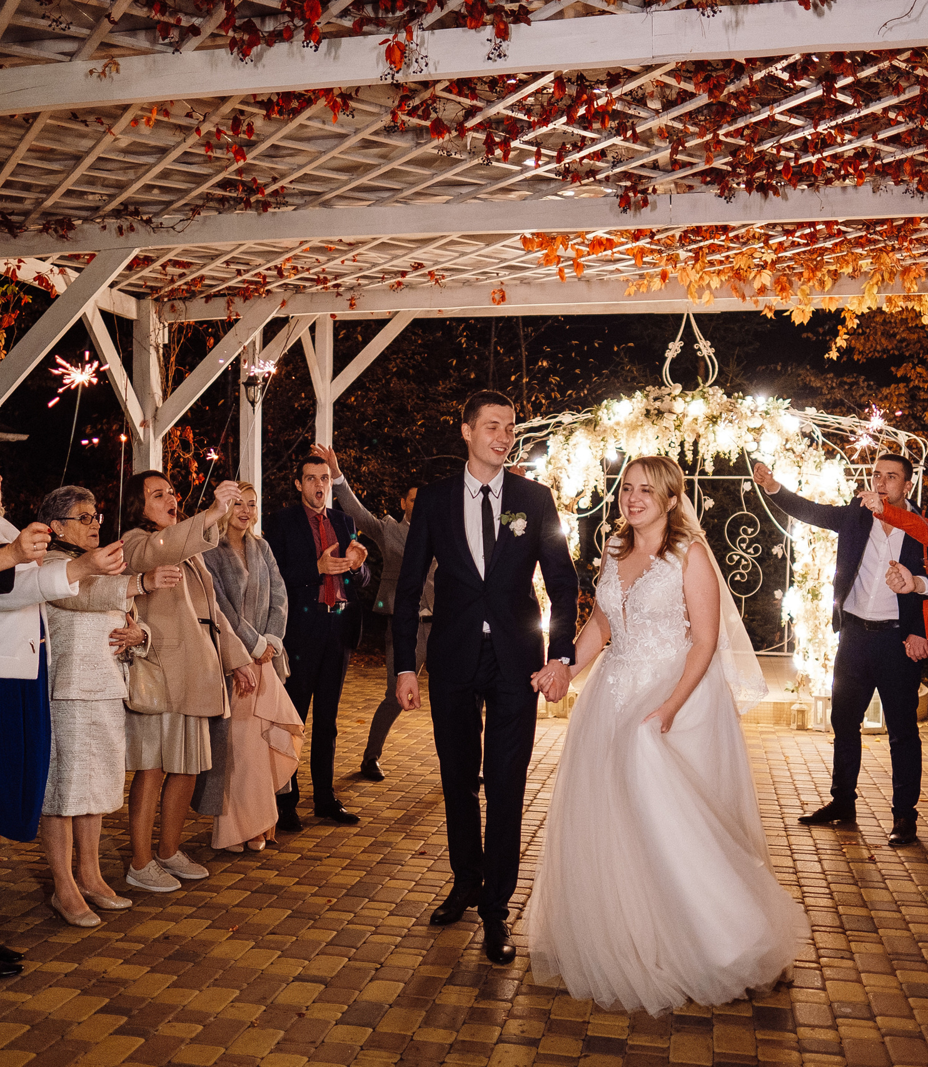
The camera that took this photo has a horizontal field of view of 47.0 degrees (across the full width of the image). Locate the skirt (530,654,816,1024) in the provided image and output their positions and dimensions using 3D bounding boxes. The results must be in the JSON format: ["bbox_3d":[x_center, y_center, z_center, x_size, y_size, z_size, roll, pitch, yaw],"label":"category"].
[{"bbox_3d":[0.674,0.891,3.547,0.920,1.030,0.880,0,0,12],"label":"skirt"}]

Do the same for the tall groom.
[{"bbox_3d":[0.081,0.457,3.695,0.660,1.890,0.480,0,0,0],"label":"tall groom"}]

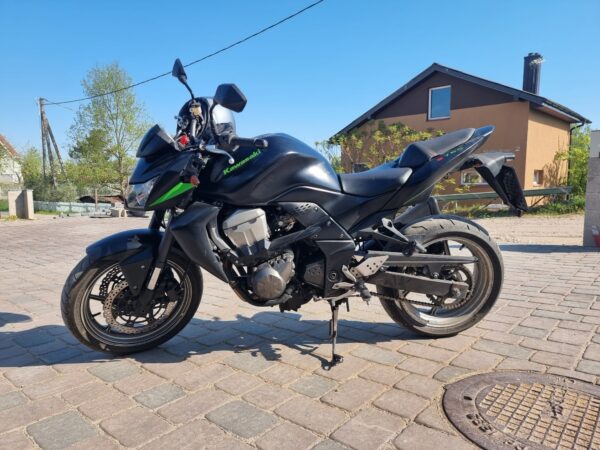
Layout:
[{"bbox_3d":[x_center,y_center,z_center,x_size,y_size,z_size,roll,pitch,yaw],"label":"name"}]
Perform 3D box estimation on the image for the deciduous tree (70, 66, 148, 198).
[{"bbox_3d":[-12.100,-6.050,26.500,4.800,8.600,4.800,0,5,0],"label":"deciduous tree"}]

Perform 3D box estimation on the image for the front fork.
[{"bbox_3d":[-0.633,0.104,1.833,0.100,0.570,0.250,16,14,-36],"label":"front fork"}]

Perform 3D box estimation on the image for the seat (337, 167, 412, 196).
[{"bbox_3d":[0.313,-0.218,1.863,0.320,0.125,0.270,-2,17,-5],"label":"seat"}]

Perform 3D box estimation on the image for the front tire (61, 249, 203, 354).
[{"bbox_3d":[-0.733,0.322,1.881,0.598,0.598,0.120,-5,26,-30],"label":"front tire"}]

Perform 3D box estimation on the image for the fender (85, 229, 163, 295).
[{"bbox_3d":[-0.742,0.144,1.809,0.320,0.265,0.190,-12,31,-27],"label":"fender"}]

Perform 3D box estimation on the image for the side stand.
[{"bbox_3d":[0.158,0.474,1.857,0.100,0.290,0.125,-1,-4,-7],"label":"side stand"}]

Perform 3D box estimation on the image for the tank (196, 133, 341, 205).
[{"bbox_3d":[-0.125,-0.263,1.806,0.600,0.270,0.360,-2,17,-5],"label":"tank"}]

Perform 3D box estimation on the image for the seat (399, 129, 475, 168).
[{"bbox_3d":[0.589,-0.347,1.873,0.355,0.120,0.220,-16,17,-2],"label":"seat"}]

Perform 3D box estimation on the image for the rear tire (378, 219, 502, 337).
[{"bbox_3d":[0.693,0.260,2.057,0.628,0.628,0.180,-1,16,-7],"label":"rear tire"}]

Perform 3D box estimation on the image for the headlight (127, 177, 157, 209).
[{"bbox_3d":[-0.653,-0.143,1.696,0.150,0.165,0.230,-10,28,-27],"label":"headlight"}]

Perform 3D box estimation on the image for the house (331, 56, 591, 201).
[{"bbox_3d":[7.773,-4.343,20.297,9.600,6.500,8.000,5,7,44],"label":"house"}]

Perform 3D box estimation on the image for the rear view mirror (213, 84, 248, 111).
[{"bbox_3d":[-0.236,-0.423,1.391,0.050,0.085,0.145,-18,34,-35],"label":"rear view mirror"}]

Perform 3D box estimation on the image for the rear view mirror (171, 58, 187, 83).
[{"bbox_3d":[-0.551,-0.701,1.887,0.050,0.085,0.145,-7,29,-18],"label":"rear view mirror"}]

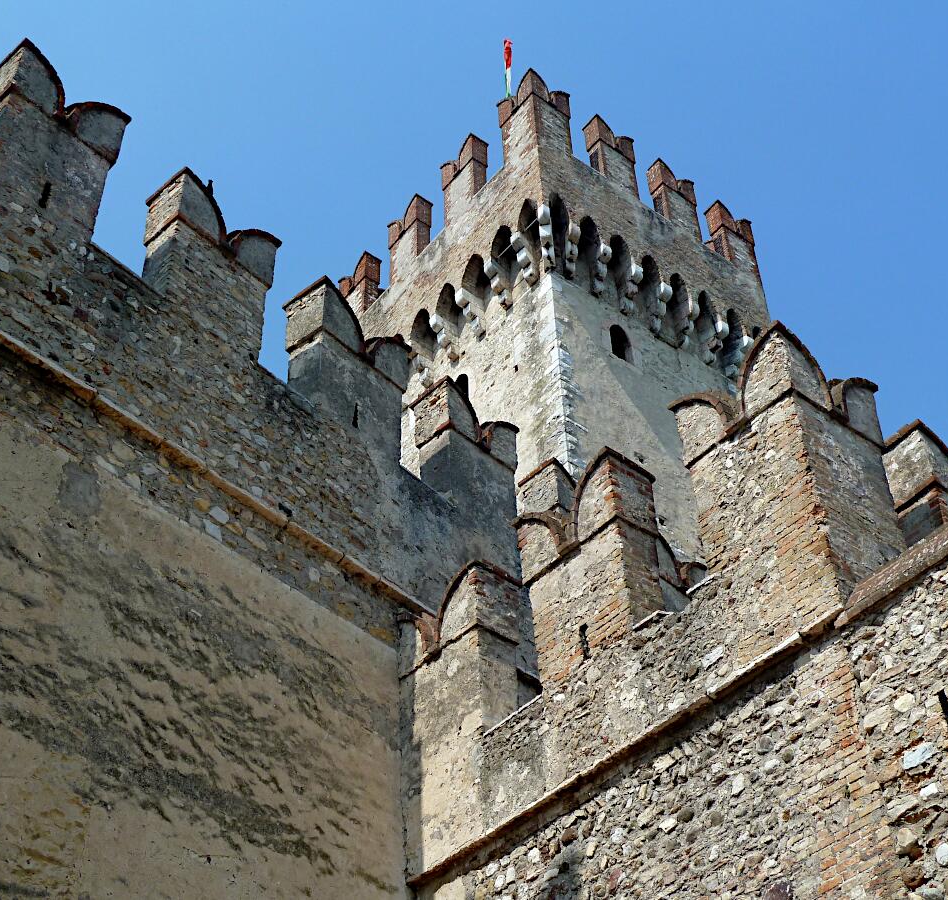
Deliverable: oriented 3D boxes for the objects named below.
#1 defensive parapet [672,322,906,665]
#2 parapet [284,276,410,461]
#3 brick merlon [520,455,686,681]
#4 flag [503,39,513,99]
[{"bbox_3d":[3.345,0.637,14.240,1.531,3.498,1.602,28,-51,-28],"label":"defensive parapet"},{"bbox_3d":[-1.889,-0.967,20.461,0.837,2.715,1.780,-32,-51,28],"label":"parapet"},{"bbox_3d":[1.367,1.468,15.927,0.756,2.519,1.673,28,-51,-28],"label":"brick merlon"},{"bbox_3d":[1.097,-12.381,45.000,0.300,1.350,1.500,-5,-43,3],"label":"flag"}]

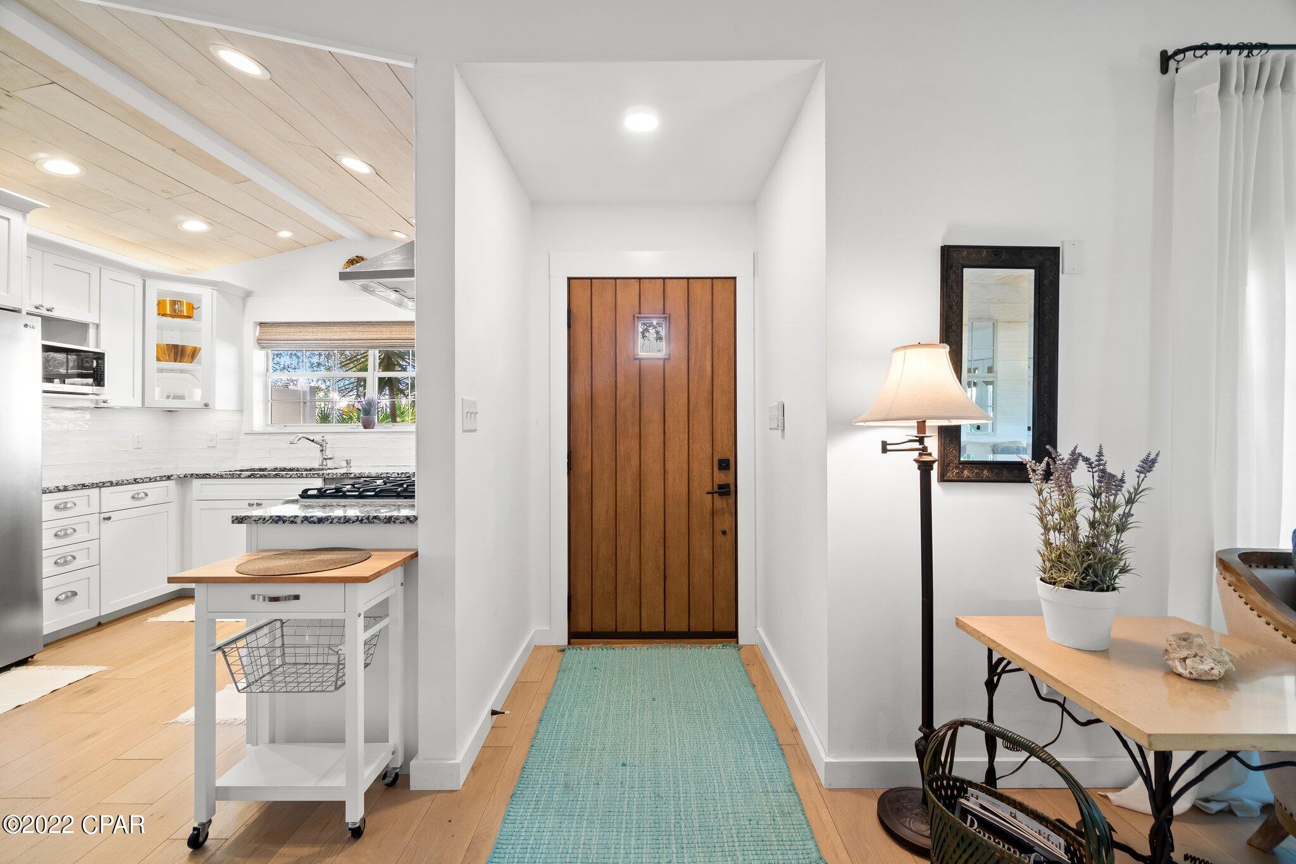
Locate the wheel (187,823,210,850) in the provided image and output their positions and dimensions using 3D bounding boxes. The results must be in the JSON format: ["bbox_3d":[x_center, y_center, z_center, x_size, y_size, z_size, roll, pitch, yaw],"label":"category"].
[{"bbox_3d":[-1.350,1.217,1.637,0.034,0.068,0.066,0,1,0],"label":"wheel"}]

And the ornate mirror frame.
[{"bbox_3d":[1.187,-0.229,1.823,0.378,0.785,0.040,1,1,0],"label":"ornate mirror frame"}]

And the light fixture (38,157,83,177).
[{"bbox_3d":[-3.113,-1.405,2.862,0.180,0.030,0.180,-11,1,0],"label":"light fixture"}]

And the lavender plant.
[{"bbox_3d":[1.281,0.244,1.579,0.260,0.412,0.250,0,1,0],"label":"lavender plant"}]

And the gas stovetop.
[{"bbox_3d":[-1.120,0.261,2.603,0.630,0.080,0.760,0,1,0],"label":"gas stovetop"}]

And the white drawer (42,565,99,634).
[{"bbox_3d":[-3.490,0.929,2.971,0.580,0.305,0.390,0,1,0],"label":"white drawer"}]

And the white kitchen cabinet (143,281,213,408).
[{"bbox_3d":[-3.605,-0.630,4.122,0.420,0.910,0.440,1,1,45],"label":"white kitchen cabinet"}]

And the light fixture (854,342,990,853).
[{"bbox_3d":[0.838,0.471,1.645,0.430,1.490,0.430,0,1,0],"label":"light fixture"}]

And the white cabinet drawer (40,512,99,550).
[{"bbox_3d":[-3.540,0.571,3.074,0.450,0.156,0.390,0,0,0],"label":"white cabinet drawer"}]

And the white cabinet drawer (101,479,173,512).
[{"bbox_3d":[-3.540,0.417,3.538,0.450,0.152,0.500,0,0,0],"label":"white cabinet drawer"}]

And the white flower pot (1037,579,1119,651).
[{"bbox_3d":[1.256,0.525,1.579,0.188,0.167,0.188,0,1,0],"label":"white flower pot"}]

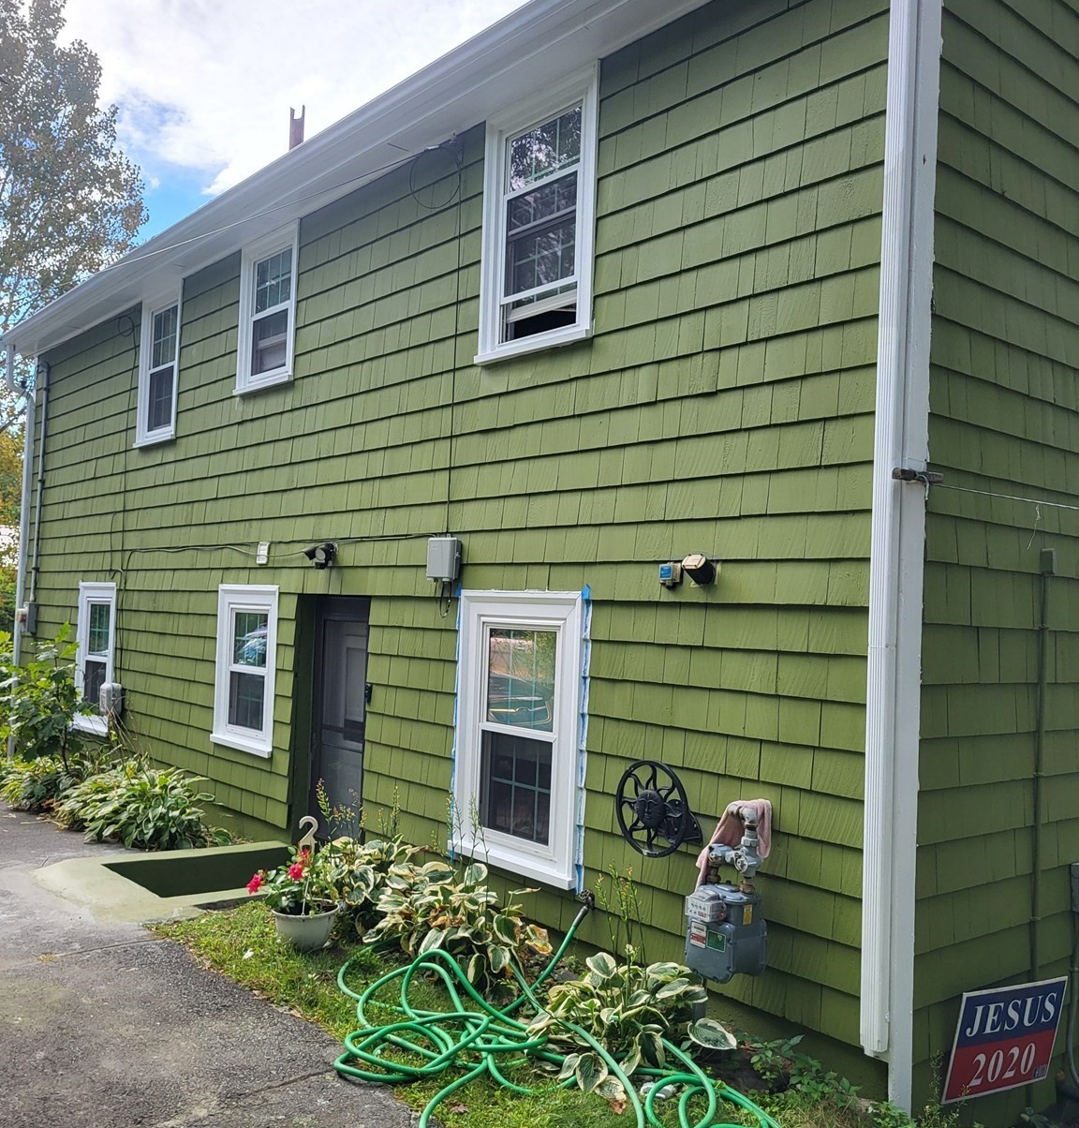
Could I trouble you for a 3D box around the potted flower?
[{"bbox_3d":[-1.127,1.517,4.970,0.410,0.470,0.380,2,-2,-12],"label":"potted flower"}]

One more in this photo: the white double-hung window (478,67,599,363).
[{"bbox_3d":[-0.001,-1.768,5.599,0.110,1.360,0.940,4,-3,-40],"label":"white double-hung window"}]

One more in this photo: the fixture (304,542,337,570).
[{"bbox_3d":[-1.401,-0.049,6.962,0.135,0.170,0.200,4,-3,-40],"label":"fixture"}]

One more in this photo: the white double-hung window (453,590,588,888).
[{"bbox_3d":[-0.125,0.829,5.438,0.085,1.386,0.958,4,-2,-40],"label":"white double-hung window"}]

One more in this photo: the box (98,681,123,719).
[{"bbox_3d":[-3.903,1.243,9.847,0.115,0.283,0.255,4,-2,-40],"label":"box"}]

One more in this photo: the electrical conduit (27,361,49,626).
[{"bbox_3d":[-5.542,-0.792,11.959,0.100,2.938,0.100,4,-2,-40],"label":"electrical conduit"}]

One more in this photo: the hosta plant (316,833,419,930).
[{"bbox_3d":[-0.913,1.635,5.703,0.560,0.420,0.620,4,-3,-40],"label":"hosta plant"}]

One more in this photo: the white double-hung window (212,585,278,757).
[{"bbox_3d":[-2.133,0.746,7.832,0.085,1.177,0.976,4,-2,-40],"label":"white double-hung window"}]

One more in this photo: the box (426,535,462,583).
[{"bbox_3d":[-0.523,-0.029,5.958,0.090,0.225,0.200,4,-3,-40],"label":"box"}]

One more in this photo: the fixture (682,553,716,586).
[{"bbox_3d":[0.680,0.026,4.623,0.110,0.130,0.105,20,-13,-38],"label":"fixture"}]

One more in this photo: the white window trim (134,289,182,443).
[{"bbox_3d":[-3.306,-1.713,9.409,0.085,1.358,0.958,4,-2,-40],"label":"white window trim"}]

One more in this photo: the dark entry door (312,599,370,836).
[{"bbox_3d":[-1.249,1.206,6.998,0.060,1.980,0.900,4,-3,-40],"label":"dark entry door"}]

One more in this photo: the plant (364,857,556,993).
[{"bbox_3d":[-0.370,1.626,5.050,0.760,0.470,0.920,4,-3,-40],"label":"plant"}]

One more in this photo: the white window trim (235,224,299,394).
[{"bbox_3d":[-1.987,-1.853,7.943,0.110,1.130,0.920,4,-3,-40],"label":"white window trim"}]

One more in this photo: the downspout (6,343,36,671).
[{"bbox_3d":[-5.940,-0.409,12.201,0.320,4.140,0.100,4,-2,-40],"label":"downspout"}]

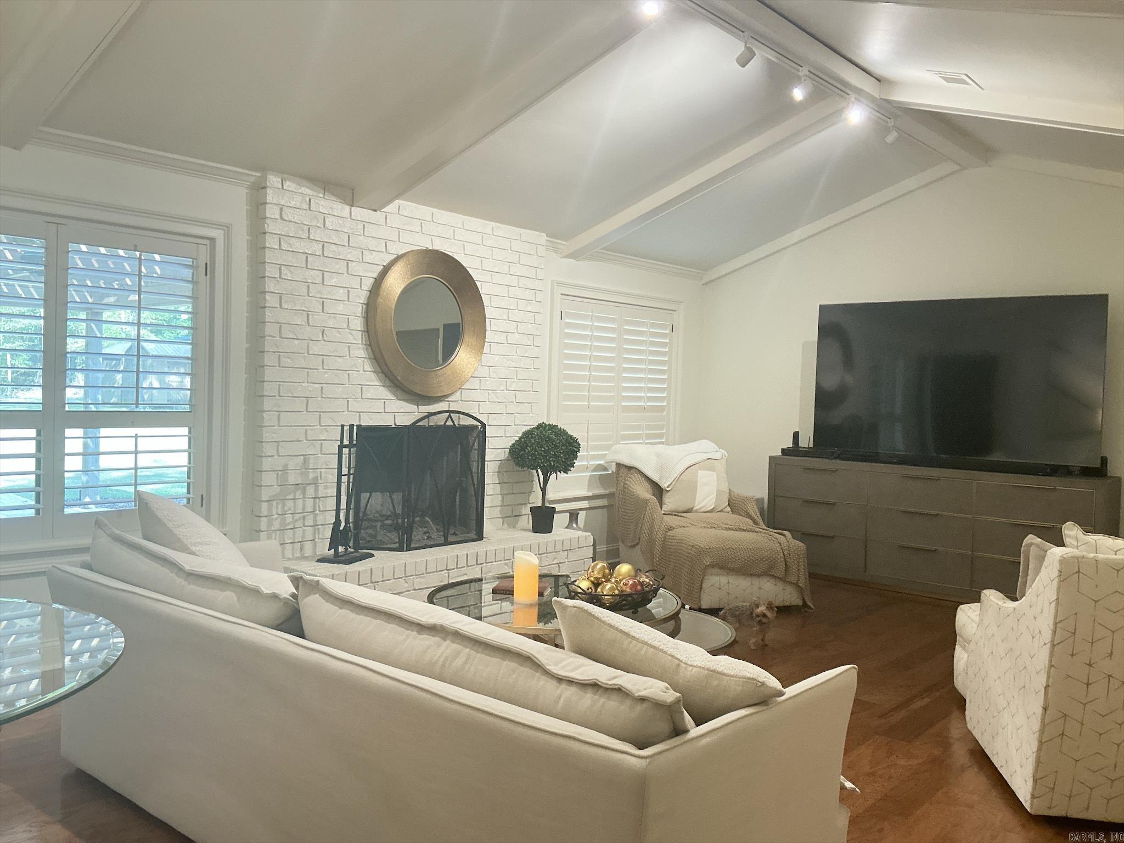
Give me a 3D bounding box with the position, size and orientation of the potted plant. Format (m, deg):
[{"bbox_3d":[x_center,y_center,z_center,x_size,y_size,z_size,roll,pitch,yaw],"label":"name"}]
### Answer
[{"bbox_3d":[-0.120,0.368,5.991,0.460,0.720,0.470,2,2,0],"label":"potted plant"}]

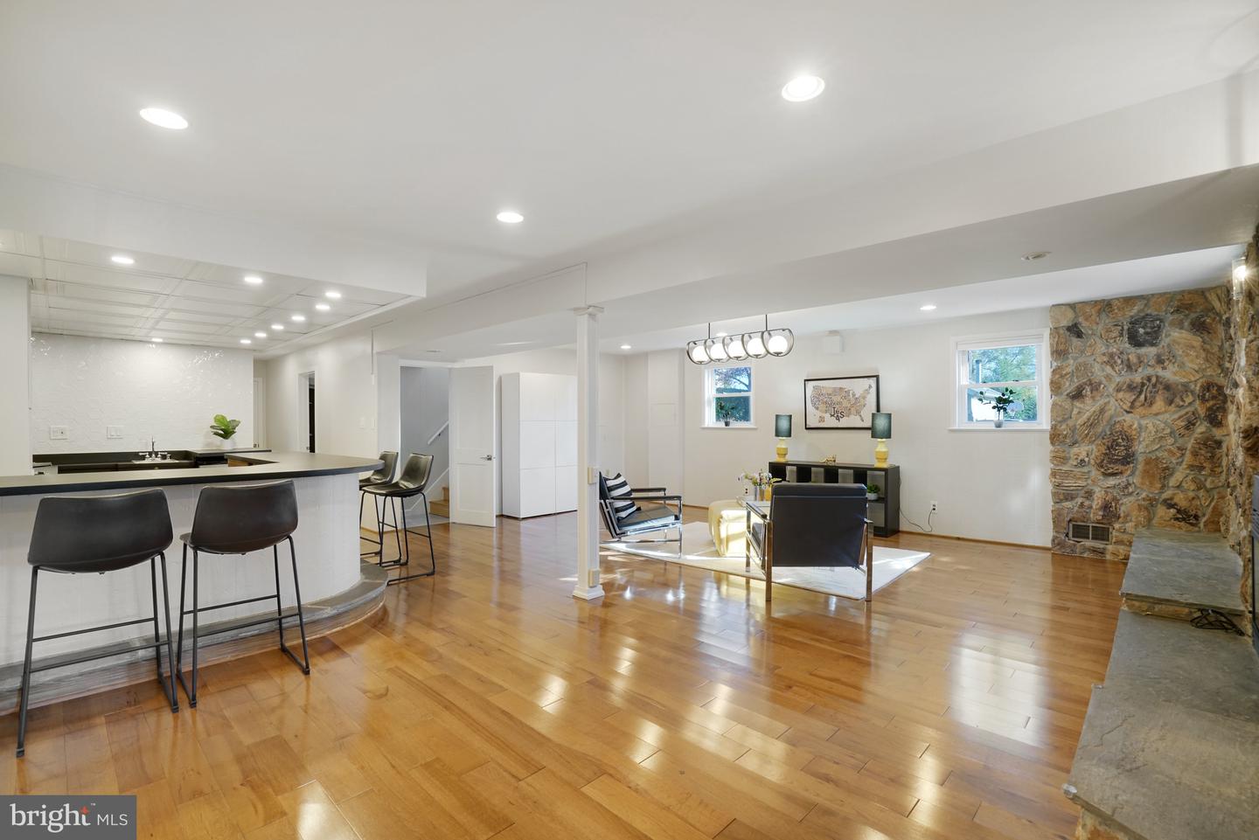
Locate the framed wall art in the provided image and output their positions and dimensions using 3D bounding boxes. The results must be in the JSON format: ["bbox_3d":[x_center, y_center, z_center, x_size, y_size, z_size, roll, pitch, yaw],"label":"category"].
[{"bbox_3d":[2.666,-0.201,7.051,0.950,0.665,0.030,-1,0,43],"label":"framed wall art"}]

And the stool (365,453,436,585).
[{"bbox_3d":[-2.031,0.826,4.828,0.480,1.010,0.490,-1,0,43],"label":"stool"}]

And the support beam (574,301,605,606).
[{"bbox_3d":[-0.313,0.244,4.211,0.170,2.150,0.170,-1,0,43],"label":"support beam"}]

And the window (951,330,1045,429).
[{"bbox_3d":[3.918,-0.395,5.936,0.870,1.020,0.120,-1,0,43],"label":"window"}]

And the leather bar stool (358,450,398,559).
[{"bbox_3d":[-2.500,0.831,5.293,0.480,1.010,0.490,-1,0,43],"label":"leather bar stool"}]

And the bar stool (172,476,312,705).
[{"bbox_3d":[-2.018,0.817,2.916,0.490,1.010,0.480,-1,0,43],"label":"bar stool"}]

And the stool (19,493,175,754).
[{"bbox_3d":[-2.394,0.817,2.527,0.490,1.010,0.480,-1,0,43],"label":"stool"}]

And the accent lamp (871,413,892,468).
[{"bbox_3d":[2.901,0.224,6.451,0.235,0.620,0.235,-1,0,43],"label":"accent lamp"}]

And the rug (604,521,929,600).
[{"bbox_3d":[1.309,1.313,5.696,2.750,0.012,1.960,-1,0,43],"label":"rug"}]

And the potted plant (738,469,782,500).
[{"bbox_3d":[1.347,0.665,5.705,0.410,0.320,0.270,0,0,13],"label":"potted plant"}]

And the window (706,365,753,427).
[{"bbox_3d":[1.480,-0.345,8.212,0.840,0.950,0.120,-1,0,43],"label":"window"}]

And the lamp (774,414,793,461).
[{"bbox_3d":[2.006,0.233,7.340,0.230,0.620,0.230,-1,0,43],"label":"lamp"}]

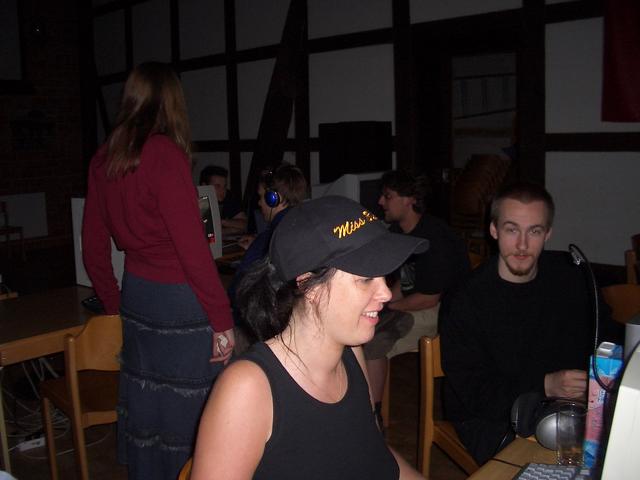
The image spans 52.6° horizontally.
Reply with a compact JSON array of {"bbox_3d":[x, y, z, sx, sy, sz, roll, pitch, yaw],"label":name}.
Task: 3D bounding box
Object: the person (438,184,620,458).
[{"bbox_3d":[0.649,0.484,1.853,0.540,1.270,0.720,-5,9,-25],"label":"person"}]

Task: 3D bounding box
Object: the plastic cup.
[{"bbox_3d":[0.529,0.401,1.355,0.063,0.124,0.063,-1,8,0],"label":"plastic cup"}]

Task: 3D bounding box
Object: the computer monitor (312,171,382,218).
[{"bbox_3d":[0.162,-0.195,4.172,0.410,0.440,0.420,5,11,39],"label":"computer monitor"}]

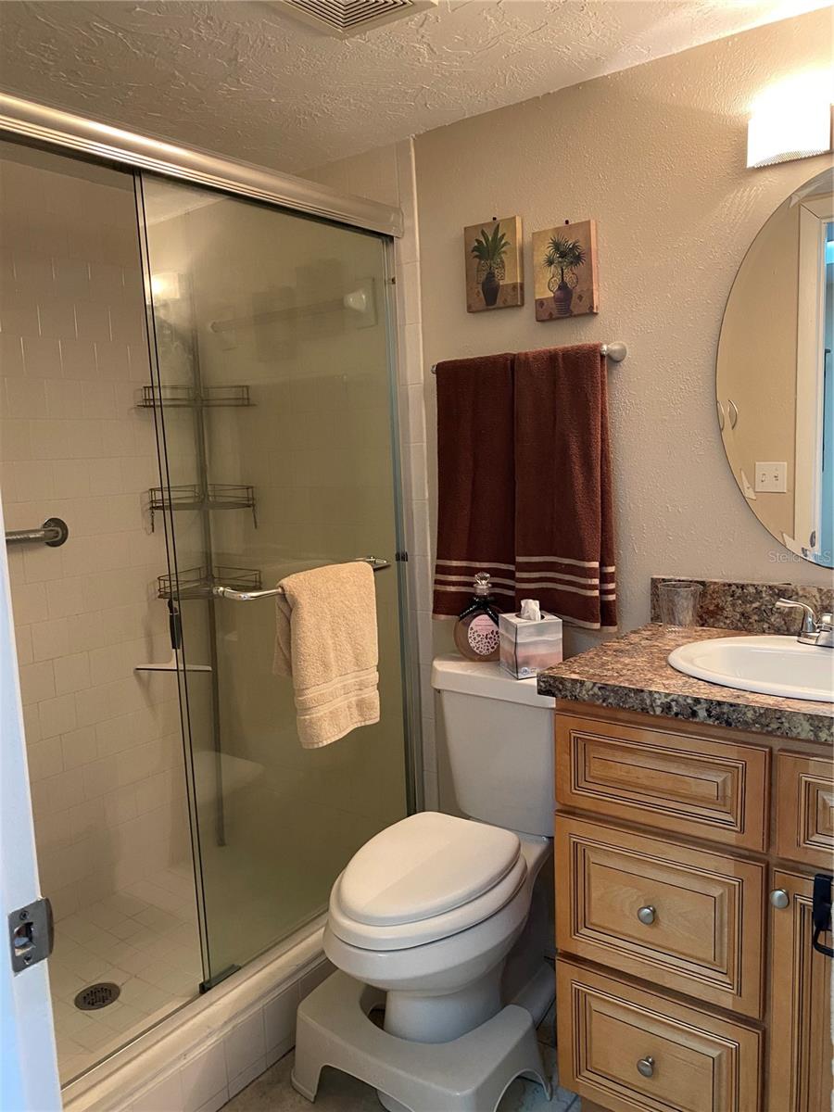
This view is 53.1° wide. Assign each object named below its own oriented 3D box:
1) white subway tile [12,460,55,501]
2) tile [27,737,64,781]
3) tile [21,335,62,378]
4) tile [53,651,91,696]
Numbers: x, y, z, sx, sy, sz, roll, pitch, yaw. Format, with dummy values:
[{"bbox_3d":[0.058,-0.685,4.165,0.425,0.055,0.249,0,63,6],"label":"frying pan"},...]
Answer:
[{"bbox_3d":[-1.031,-0.202,2.252,0.009,0.108,0.108,3,9,37],"label":"white subway tile"},{"bbox_3d":[-1.030,0.563,2.304,0.009,0.108,0.108,3,9,37],"label":"tile"},{"bbox_3d":[-1.012,-0.533,2.255,0.009,0.108,0.108,3,9,37],"label":"tile"},{"bbox_3d":[-0.975,0.333,2.362,0.009,0.108,0.108,3,9,37],"label":"tile"}]

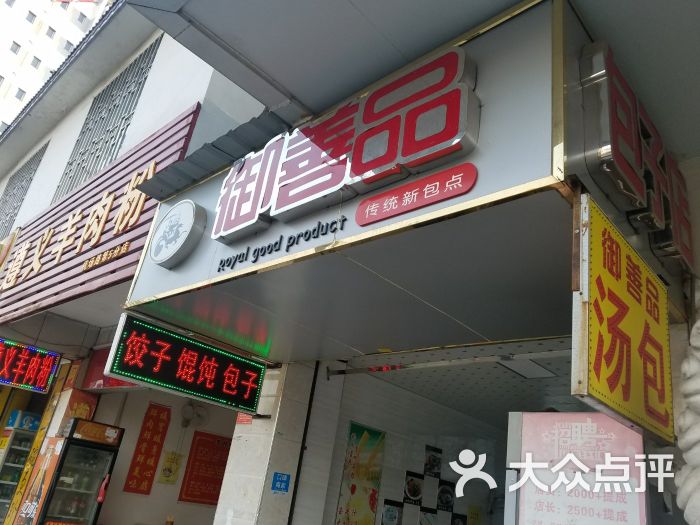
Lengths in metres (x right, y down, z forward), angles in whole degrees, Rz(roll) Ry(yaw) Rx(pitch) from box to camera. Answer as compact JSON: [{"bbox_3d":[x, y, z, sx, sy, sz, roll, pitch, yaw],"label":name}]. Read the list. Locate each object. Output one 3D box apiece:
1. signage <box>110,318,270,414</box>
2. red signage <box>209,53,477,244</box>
[{"bbox_3d":[-1.401,0.957,4.682,0.108,0.505,1.474,-14,-33,42],"label":"signage"},{"bbox_3d":[-0.128,-0.553,2.911,1.887,0.638,0.120,-14,-33,42],"label":"red signage"}]

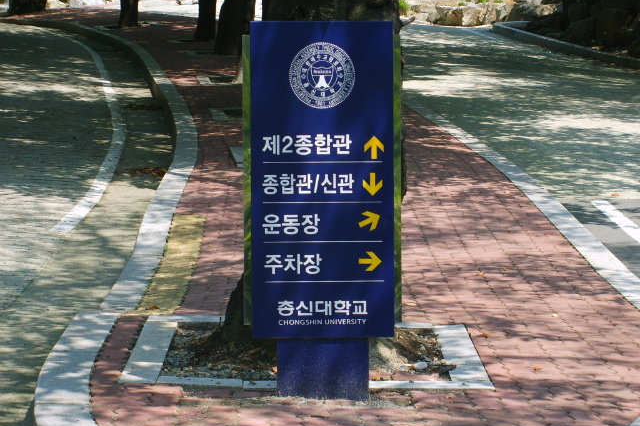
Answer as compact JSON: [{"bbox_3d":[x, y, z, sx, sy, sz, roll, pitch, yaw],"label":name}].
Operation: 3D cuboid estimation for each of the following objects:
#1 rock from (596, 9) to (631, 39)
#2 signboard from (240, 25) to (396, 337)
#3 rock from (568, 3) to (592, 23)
[{"bbox_3d":[4.687,-3.018,31.000,0.543,0.527,0.500,1,7,9],"label":"rock"},{"bbox_3d":[0.008,-0.128,7.380,0.600,1.200,0.120,-1,7,-2],"label":"signboard"},{"bbox_3d":[4.495,-3.443,33.500,0.414,0.345,0.400,1,7,8],"label":"rock"}]

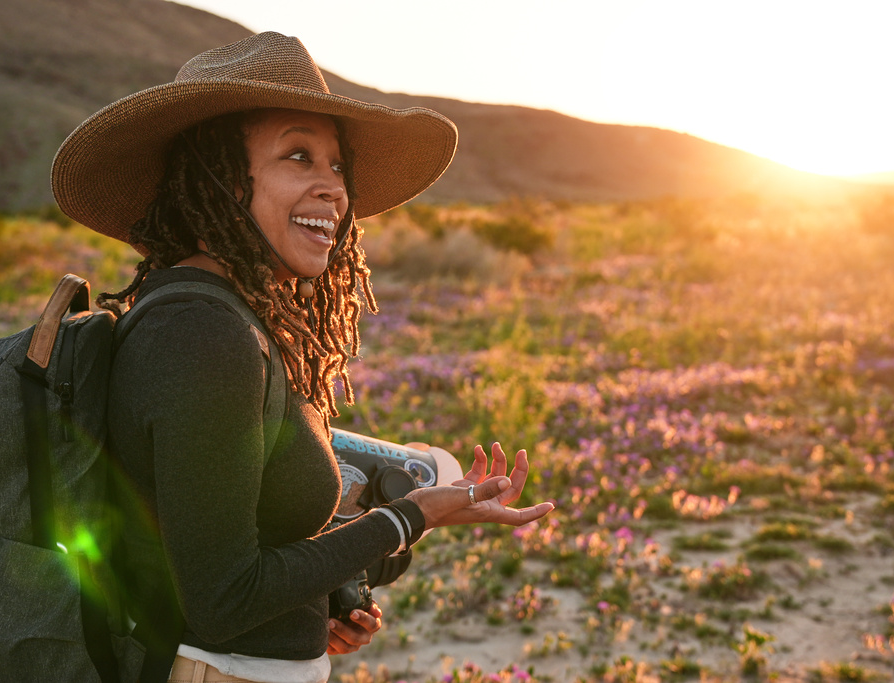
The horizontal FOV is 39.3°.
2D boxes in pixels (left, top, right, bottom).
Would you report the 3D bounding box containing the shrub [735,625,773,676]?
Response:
[{"bbox_3d":[0.955,0.963,3.900,0.125,0.147,0.120,-1,7,0],"label":"shrub"}]

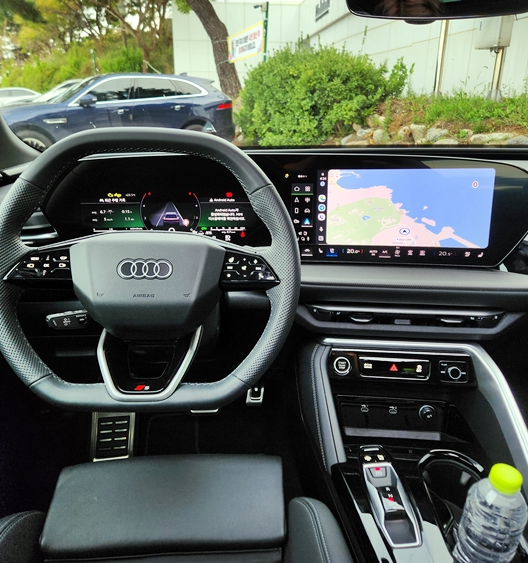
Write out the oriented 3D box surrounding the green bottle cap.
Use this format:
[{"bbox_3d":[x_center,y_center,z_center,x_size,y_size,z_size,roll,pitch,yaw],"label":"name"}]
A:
[{"bbox_3d":[0.251,0.204,0.518,0.030,0.014,0.030,1,19,0],"label":"green bottle cap"}]

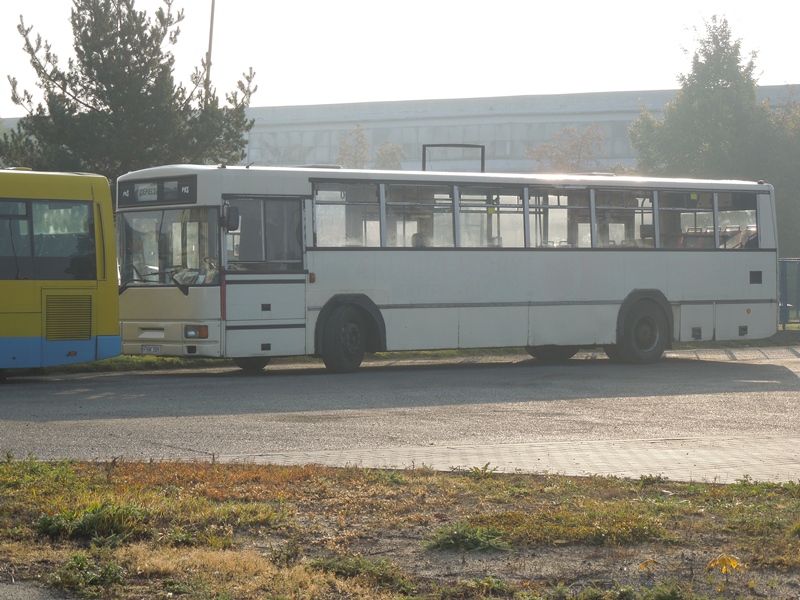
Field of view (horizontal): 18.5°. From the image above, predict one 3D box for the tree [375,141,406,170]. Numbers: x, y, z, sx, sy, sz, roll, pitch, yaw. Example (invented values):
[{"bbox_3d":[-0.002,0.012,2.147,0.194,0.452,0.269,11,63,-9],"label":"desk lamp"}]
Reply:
[{"bbox_3d":[-0.410,-3.040,95.000,2.100,6.300,2.100,0,1,0],"label":"tree"}]

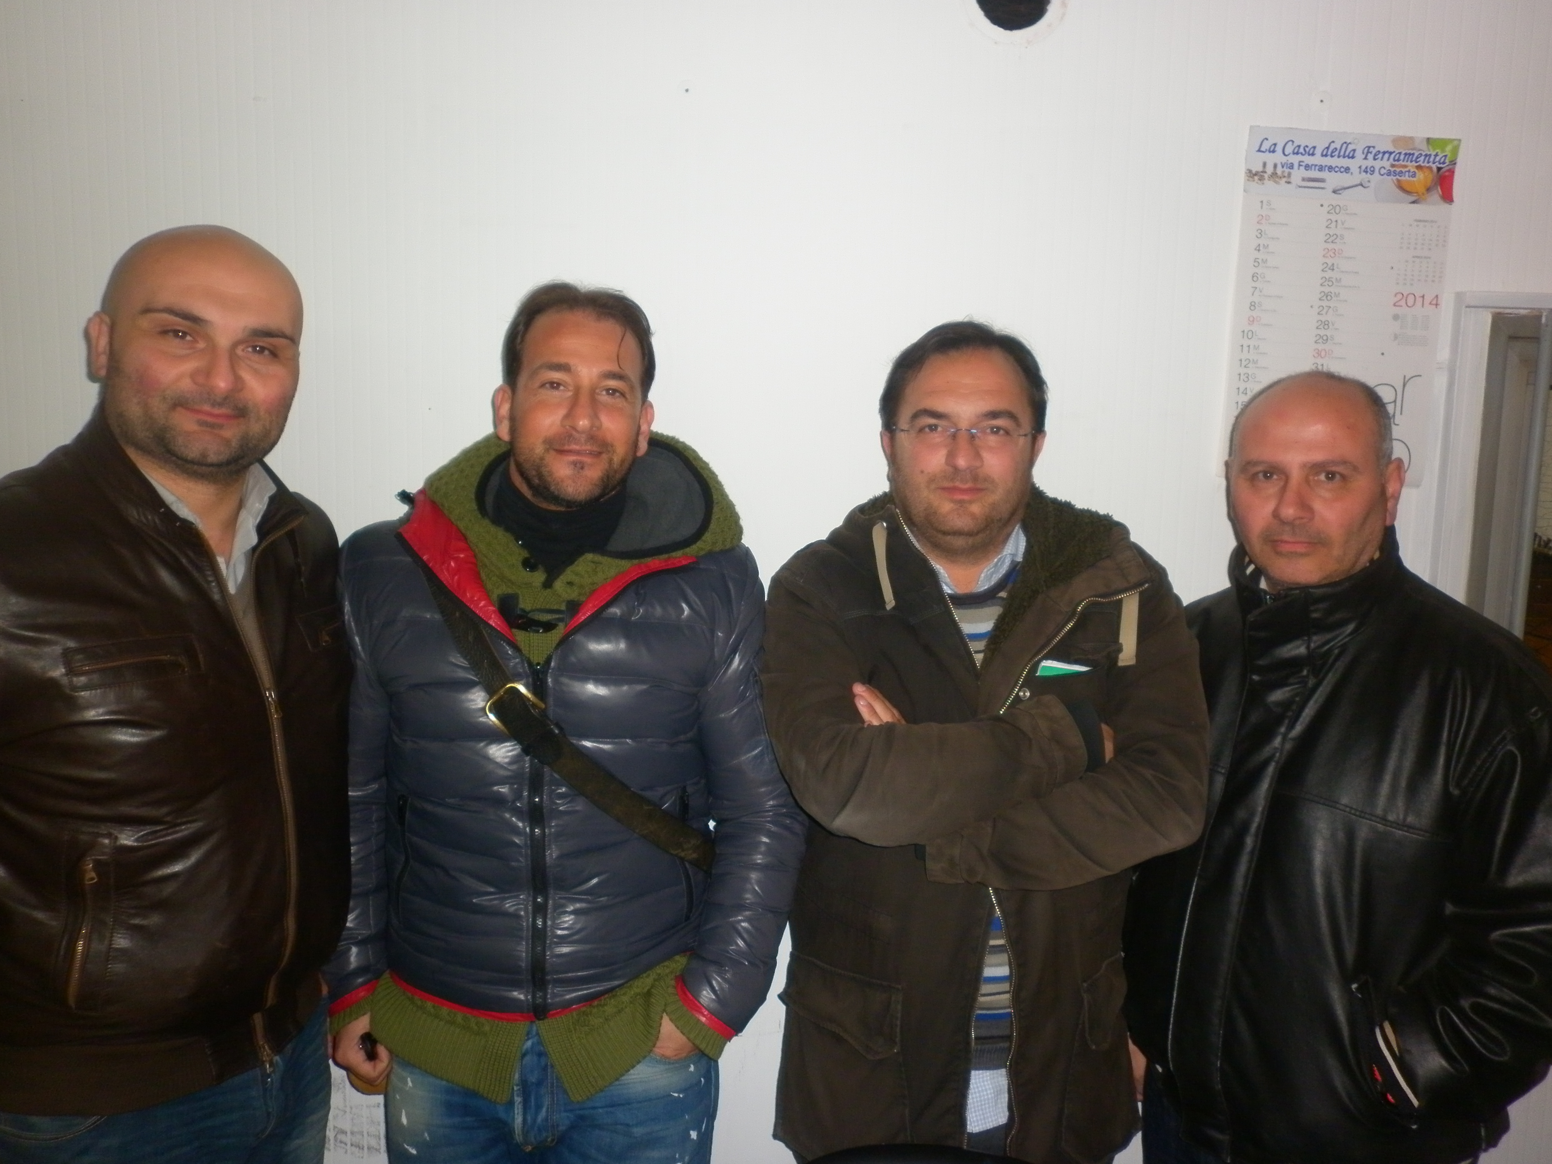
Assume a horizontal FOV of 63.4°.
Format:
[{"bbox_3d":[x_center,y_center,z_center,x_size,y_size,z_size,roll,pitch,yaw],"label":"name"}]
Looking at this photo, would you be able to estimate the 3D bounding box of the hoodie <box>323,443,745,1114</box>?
[{"bbox_3d":[-0.250,0.195,1.435,0.500,0.730,0.300,1,8,-5],"label":"hoodie"}]

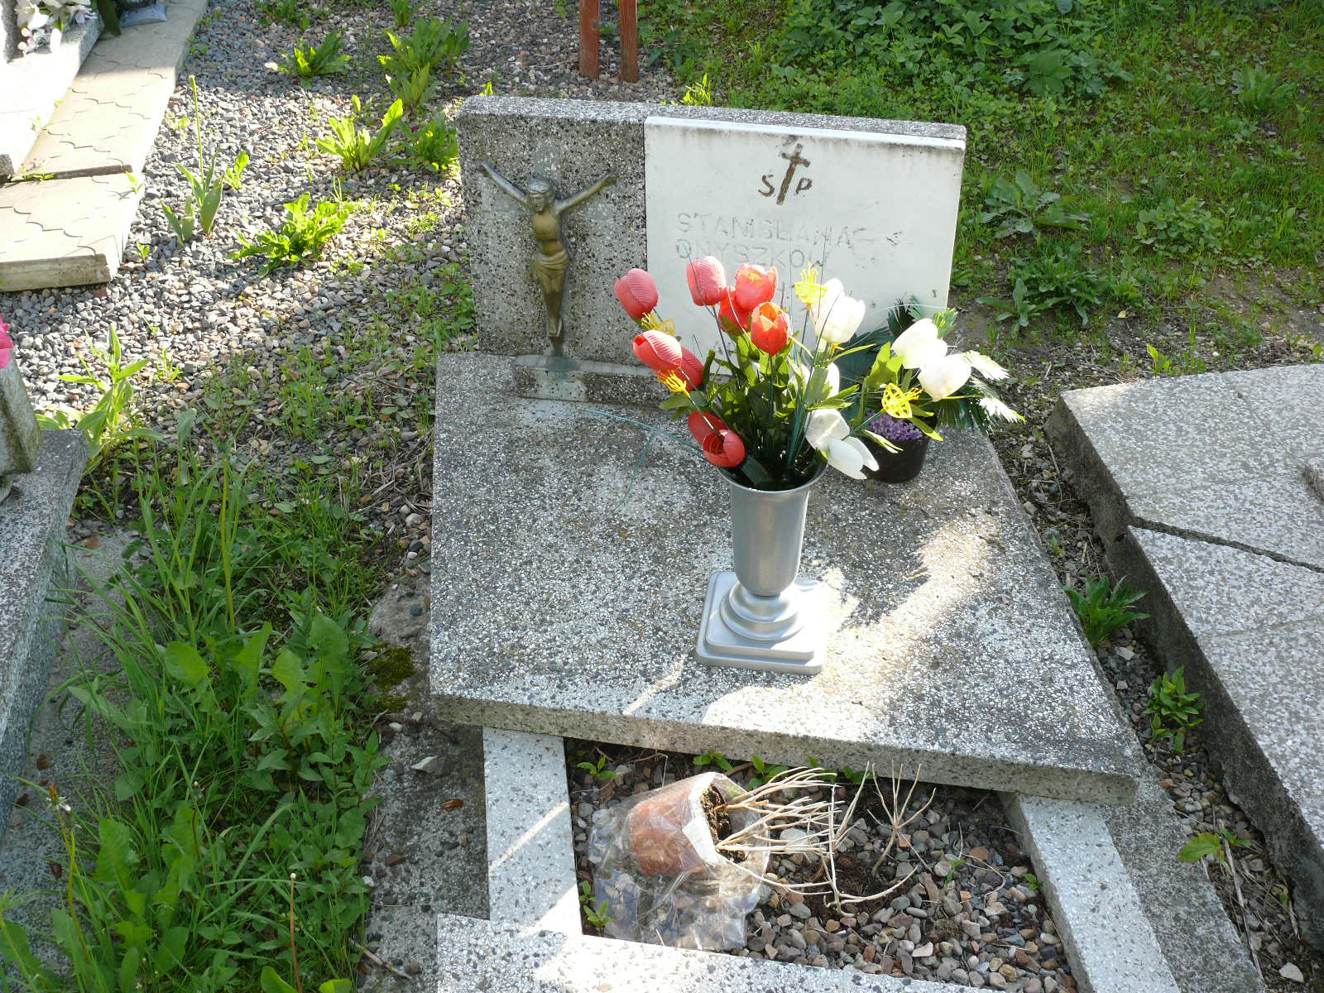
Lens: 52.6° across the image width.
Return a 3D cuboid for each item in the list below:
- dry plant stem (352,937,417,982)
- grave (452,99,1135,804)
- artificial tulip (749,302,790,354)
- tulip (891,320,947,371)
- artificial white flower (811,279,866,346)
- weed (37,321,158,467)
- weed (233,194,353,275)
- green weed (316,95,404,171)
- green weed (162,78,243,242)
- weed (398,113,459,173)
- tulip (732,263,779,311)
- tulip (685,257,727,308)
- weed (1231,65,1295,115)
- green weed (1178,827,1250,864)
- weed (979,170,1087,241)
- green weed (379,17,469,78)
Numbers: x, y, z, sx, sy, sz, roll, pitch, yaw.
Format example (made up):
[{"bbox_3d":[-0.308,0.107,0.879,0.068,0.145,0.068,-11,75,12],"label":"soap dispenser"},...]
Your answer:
[{"bbox_3d":[-0.330,0.541,1.573,0.096,0.012,0.012,22,44,24],"label":"dry plant stem"},{"bbox_3d":[0.101,-0.122,1.809,0.998,0.477,0.813,5,41,7],"label":"grave"},{"bbox_3d":[0.117,-0.181,1.443,0.047,0.062,0.047,-1,40,0],"label":"artificial tulip"},{"bbox_3d":[0.282,-0.166,1.461,0.052,0.066,0.052,24,35,-19],"label":"tulip"},{"bbox_3d":[0.189,-0.198,1.433,0.060,0.076,0.056,5,39,-4],"label":"artificial white flower"},{"bbox_3d":[-0.973,-0.153,2.268,0.200,0.240,0.170,-1,40,0],"label":"weed"},{"bbox_3d":[-0.844,-0.600,3.062,0.275,0.150,0.233,0,32,0],"label":"weed"},{"bbox_3d":[-0.802,-0.964,3.553,0.233,0.183,0.175,0,32,0],"label":"green weed"},{"bbox_3d":[-1.074,-0.787,3.131,0.191,0.379,0.143,0,32,0],"label":"green weed"},{"bbox_3d":[-0.563,-0.866,3.220,0.160,0.115,0.140,-1,40,0],"label":"weed"},{"bbox_3d":[0.109,-0.244,1.565,0.052,0.059,0.052,-3,30,2],"label":"tulip"},{"bbox_3d":[0.053,-0.252,1.570,0.049,0.062,0.049,-10,23,6],"label":"tulip"},{"bbox_3d":[1.764,-1.190,3.925,0.188,0.128,0.160,0,32,0],"label":"weed"},{"bbox_3d":[0.707,0.446,1.711,0.083,0.038,0.050,-1,40,0],"label":"green weed"},{"bbox_3d":[0.896,-0.701,3.223,0.266,0.132,0.240,0,32,0],"label":"weed"},{"bbox_3d":[-0.652,-1.249,3.661,0.240,0.140,0.190,-1,40,0],"label":"green weed"}]

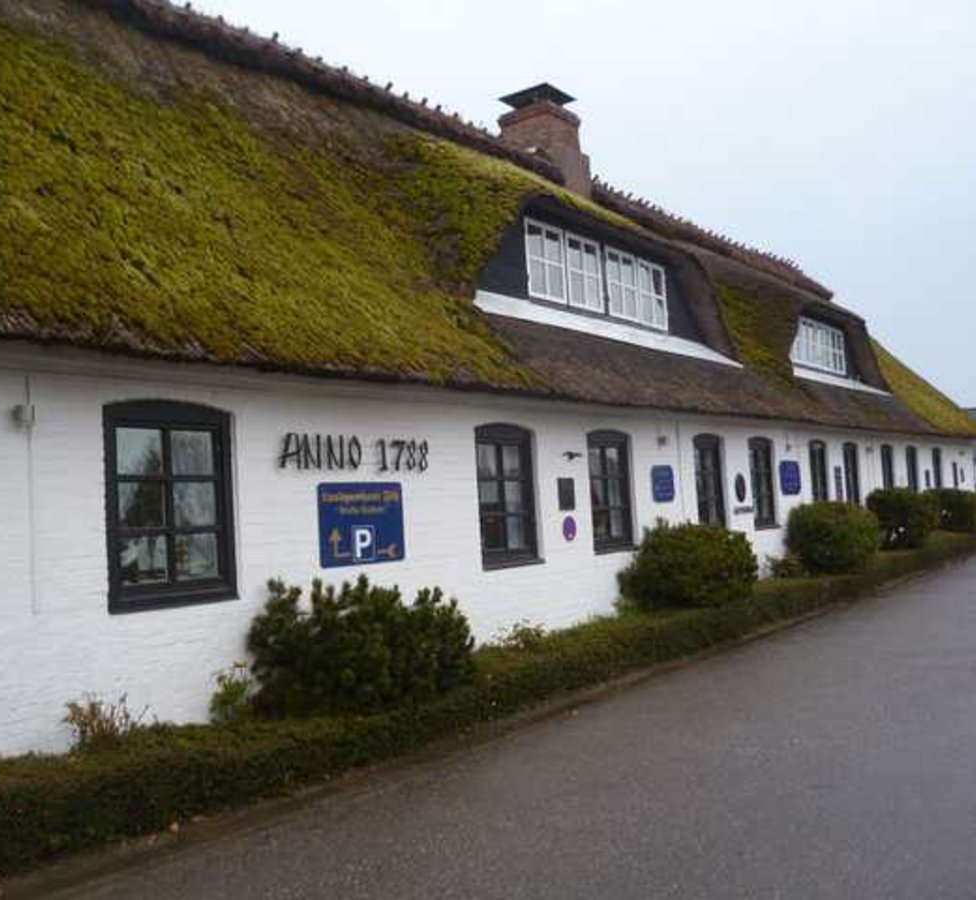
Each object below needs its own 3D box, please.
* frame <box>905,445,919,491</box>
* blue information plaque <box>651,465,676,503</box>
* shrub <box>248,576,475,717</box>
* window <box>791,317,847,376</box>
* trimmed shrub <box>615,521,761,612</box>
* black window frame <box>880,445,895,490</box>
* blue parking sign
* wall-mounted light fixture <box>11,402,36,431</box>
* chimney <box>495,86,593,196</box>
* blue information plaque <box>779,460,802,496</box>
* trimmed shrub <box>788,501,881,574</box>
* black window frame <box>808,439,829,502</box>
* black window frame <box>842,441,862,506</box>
[{"bbox_3d":[9.441,0.636,21.594,0.142,1.392,0.991,-6,-5,38],"label":"frame"},{"bbox_3d":[2.241,0.431,12.347,0.029,0.470,0.604,-6,-5,38],"label":"blue information plaque"},{"bbox_3d":[-0.931,1.539,7.677,1.100,1.100,2.000,-6,-5,37],"label":"shrub"},{"bbox_3d":[7.209,-2.286,21.290,0.150,1.050,3.650,-6,-5,37],"label":"window"},{"bbox_3d":[2.223,1.364,11.070,1.357,1.103,1.534,-6,-5,38],"label":"trimmed shrub"},{"bbox_3d":[9.006,0.641,22.035,0.100,1.500,1.060,-6,-5,37],"label":"black window frame"},{"bbox_3d":[-1.105,0.655,8.588,0.040,0.710,1.020,-6,-5,37],"label":"blue parking sign"},{"bbox_3d":[-2.828,-0.200,5.915,0.118,0.153,0.106,-6,-5,38],"label":"wall-mounted light fixture"},{"bbox_3d":[1.060,-5.548,17.975,0.957,1.868,1.385,-6,-5,38],"label":"chimney"},{"bbox_3d":[5.322,0.502,17.010,0.040,0.560,0.860,-6,-5,37],"label":"blue information plaque"},{"bbox_3d":[5.277,1.365,15.049,1.180,1.109,1.298,-6,-5,38],"label":"trimmed shrub"},{"bbox_3d":[6.225,0.576,18.410,0.100,1.500,1.060,-6,-5,37],"label":"black window frame"},{"bbox_3d":[6.925,0.587,18.401,0.142,1.416,0.991,-6,-5,38],"label":"black window frame"}]

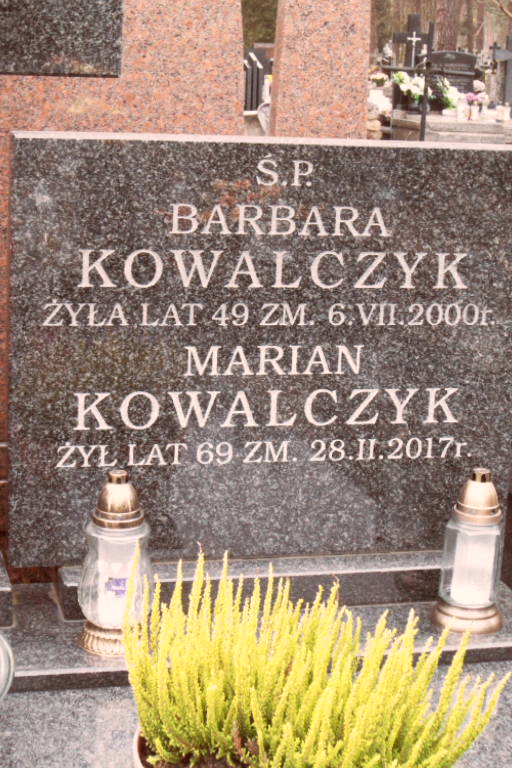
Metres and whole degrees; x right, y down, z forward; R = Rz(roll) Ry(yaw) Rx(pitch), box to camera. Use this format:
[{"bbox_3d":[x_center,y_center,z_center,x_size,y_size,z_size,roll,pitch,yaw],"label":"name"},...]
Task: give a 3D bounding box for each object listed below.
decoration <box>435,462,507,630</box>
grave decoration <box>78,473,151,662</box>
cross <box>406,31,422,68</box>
[{"bbox_3d":[0.337,0.251,2.286,0.110,0.246,0.110,-1,16,-14],"label":"decoration"},{"bbox_3d":[-0.202,0.252,2.147,0.109,0.259,0.109,-1,16,-14],"label":"grave decoration"},{"bbox_3d":[1.658,-3.500,15.500,0.157,0.376,0.030,-1,16,-14],"label":"cross"}]

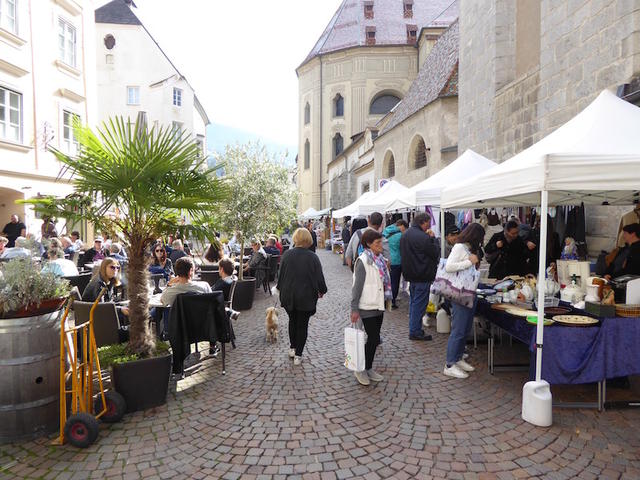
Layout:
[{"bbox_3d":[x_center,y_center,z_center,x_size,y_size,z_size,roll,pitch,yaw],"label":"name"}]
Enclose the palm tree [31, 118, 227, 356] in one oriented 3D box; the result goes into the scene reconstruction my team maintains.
[{"bbox_3d":[-1.745,-0.015,4.170,1.750,2.120,1.700,0,1,0],"label":"palm tree"}]

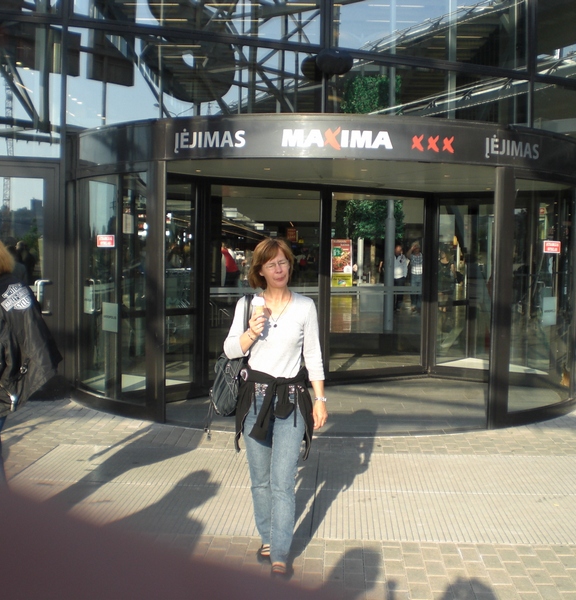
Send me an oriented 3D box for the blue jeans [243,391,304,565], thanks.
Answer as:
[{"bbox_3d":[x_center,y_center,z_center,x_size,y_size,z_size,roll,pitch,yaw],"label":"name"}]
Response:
[{"bbox_3d":[-0.069,0.856,4.309,0.350,0.870,0.310,1,3,2],"label":"blue jeans"}]

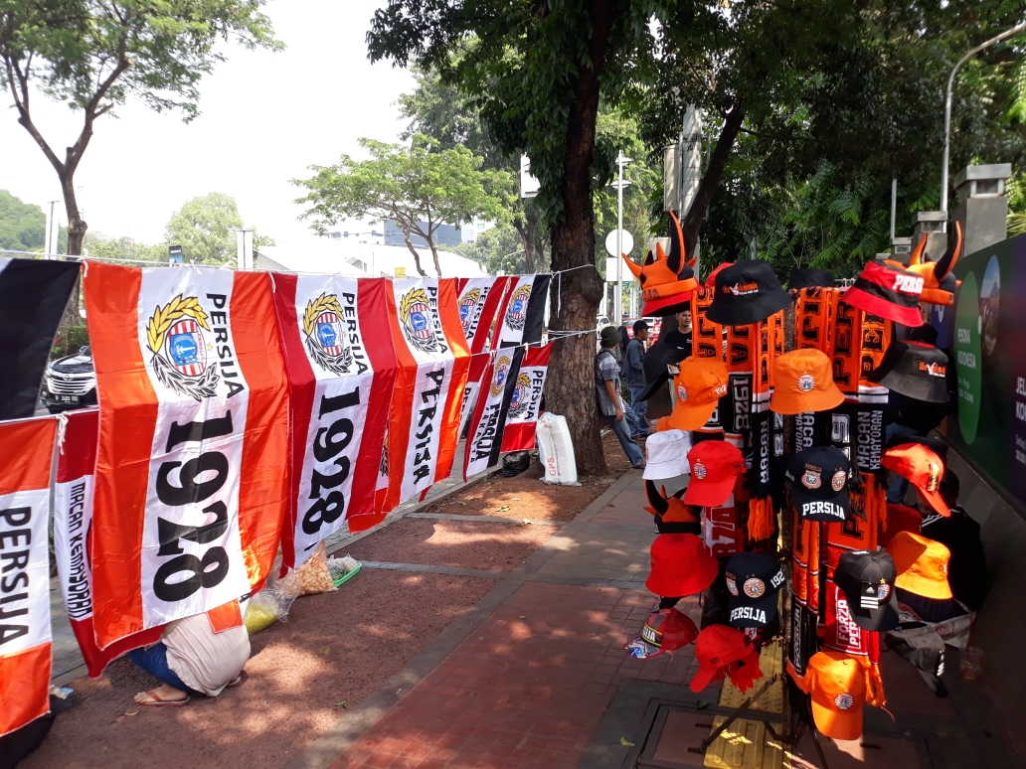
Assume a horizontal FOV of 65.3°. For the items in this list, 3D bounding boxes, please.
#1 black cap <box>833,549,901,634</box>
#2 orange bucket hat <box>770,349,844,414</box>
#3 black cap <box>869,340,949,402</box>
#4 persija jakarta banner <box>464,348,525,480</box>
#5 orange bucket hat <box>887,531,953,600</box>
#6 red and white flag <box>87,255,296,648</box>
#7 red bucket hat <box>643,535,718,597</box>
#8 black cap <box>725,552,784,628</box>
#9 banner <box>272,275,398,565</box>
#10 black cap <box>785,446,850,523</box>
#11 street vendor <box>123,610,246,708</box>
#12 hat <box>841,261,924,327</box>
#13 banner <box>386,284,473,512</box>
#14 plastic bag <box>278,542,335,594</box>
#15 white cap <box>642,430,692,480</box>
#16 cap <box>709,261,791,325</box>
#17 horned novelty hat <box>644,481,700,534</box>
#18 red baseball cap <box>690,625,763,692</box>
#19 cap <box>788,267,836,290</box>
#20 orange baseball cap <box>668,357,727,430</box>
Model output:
[{"bbox_3d":[1.157,0.679,2.620,0.190,0.160,0.260,-2,35,-14],"label":"black cap"},{"bbox_3d":[0.977,-0.012,2.660,0.250,0.170,0.250,1,19,14],"label":"orange bucket hat"},{"bbox_3d":[1.396,-0.044,2.820,0.280,0.170,0.280,3,18,-1],"label":"black cap"},{"bbox_3d":[-0.163,0.243,7.100,0.150,1.100,0.820,12,8,19],"label":"persija jakarta banner"},{"bbox_3d":[1.453,0.651,2.870,0.250,0.170,0.260,-4,20,-38],"label":"orange bucket hat"},{"bbox_3d":[-1.320,0.235,3.410,0.180,1.480,1.050,1,5,21],"label":"red and white flag"},{"bbox_3d":[0.570,0.603,2.690,0.265,0.160,0.255,-24,9,-17],"label":"red bucket hat"},{"bbox_3d":[0.777,0.651,2.600,0.178,0.160,0.262,-4,18,39],"label":"black cap"},{"bbox_3d":[-0.992,0.124,4.450,0.240,1.480,1.170,1,4,20],"label":"banner"},{"bbox_3d":[0.991,0.308,2.570,0.178,0.160,0.262,5,29,12],"label":"black cap"},{"bbox_3d":[-1.480,0.980,3.620,0.620,0.770,0.460,2,5,28],"label":"street vendor"},{"bbox_3d":[1.269,-0.313,2.750,0.270,0.160,0.280,-3,20,-30],"label":"hat"},{"bbox_3d":[-0.555,0.005,5.450,0.170,1.480,1.050,1,5,21],"label":"banner"},{"bbox_3d":[-1.270,1.090,4.920,0.360,0.340,0.300,1,5,20],"label":"plastic bag"},{"bbox_3d":[0.608,0.265,3.030,0.260,0.170,0.250,-5,6,1],"label":"white cap"},{"bbox_3d":[0.761,-0.300,2.580,0.275,0.165,0.285,-6,15,33],"label":"cap"},{"bbox_3d":[0.616,0.442,2.980,0.240,0.250,0.240,-2,5,-20],"label":"horned novelty hat"},{"bbox_3d":[0.685,0.911,2.710,0.262,0.160,0.178,-28,-10,9],"label":"red baseball cap"},{"bbox_3d":[1.131,-0.367,3.030,0.220,0.155,0.250,1,-8,22],"label":"cap"},{"bbox_3d":[0.604,0.015,2.650,0.262,0.160,0.178,-40,33,-26],"label":"orange baseball cap"}]

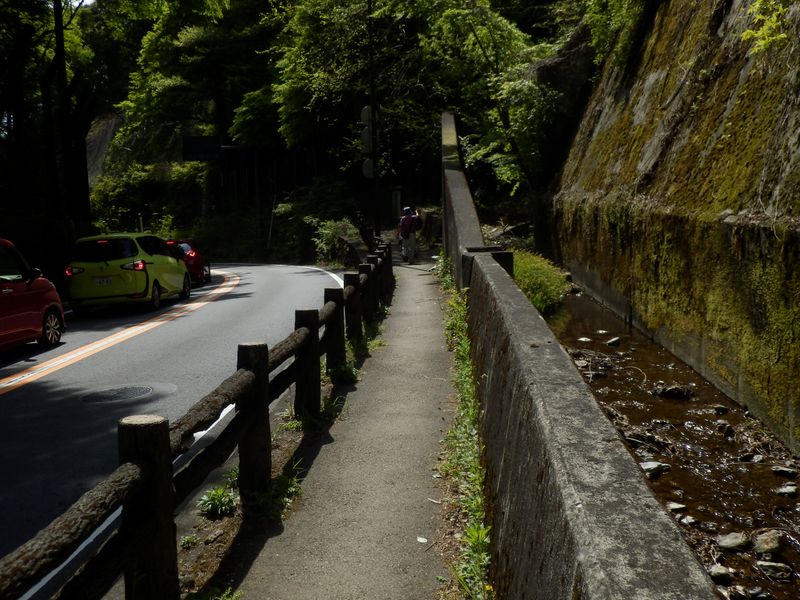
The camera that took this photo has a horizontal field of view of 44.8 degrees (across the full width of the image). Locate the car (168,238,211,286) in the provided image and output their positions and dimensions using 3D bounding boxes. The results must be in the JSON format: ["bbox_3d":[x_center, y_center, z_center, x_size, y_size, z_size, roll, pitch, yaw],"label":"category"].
[{"bbox_3d":[-6.700,-1.130,29.300,1.700,1.470,4.100,-4,5,-7],"label":"car"}]

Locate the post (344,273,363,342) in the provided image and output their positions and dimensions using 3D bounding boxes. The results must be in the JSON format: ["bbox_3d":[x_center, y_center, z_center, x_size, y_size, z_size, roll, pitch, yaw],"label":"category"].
[{"bbox_3d":[-0.545,0.099,11.300,0.170,0.810,0.170,-1,6,2],"label":"post"}]

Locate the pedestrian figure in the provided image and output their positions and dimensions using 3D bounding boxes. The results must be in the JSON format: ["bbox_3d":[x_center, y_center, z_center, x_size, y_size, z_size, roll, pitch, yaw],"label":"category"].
[{"bbox_3d":[0.228,-1.887,28.400,0.550,1.670,0.450,-1,6,0],"label":"pedestrian figure"}]

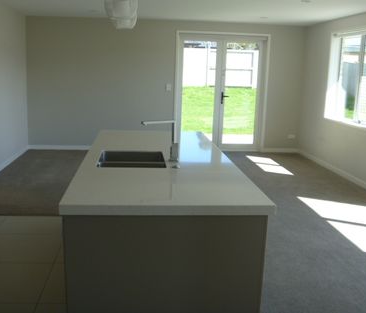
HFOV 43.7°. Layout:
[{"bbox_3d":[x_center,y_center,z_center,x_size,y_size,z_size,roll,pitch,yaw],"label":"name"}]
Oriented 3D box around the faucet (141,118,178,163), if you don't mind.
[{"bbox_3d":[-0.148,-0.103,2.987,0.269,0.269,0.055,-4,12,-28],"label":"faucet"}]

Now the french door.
[{"bbox_3d":[0.696,-1.164,8.509,1.681,2.176,0.120,1,11,-6],"label":"french door"}]

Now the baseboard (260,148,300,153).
[{"bbox_3d":[1.882,-0.108,8.789,0.699,0.070,0.018,1,11,-6],"label":"baseboard"}]

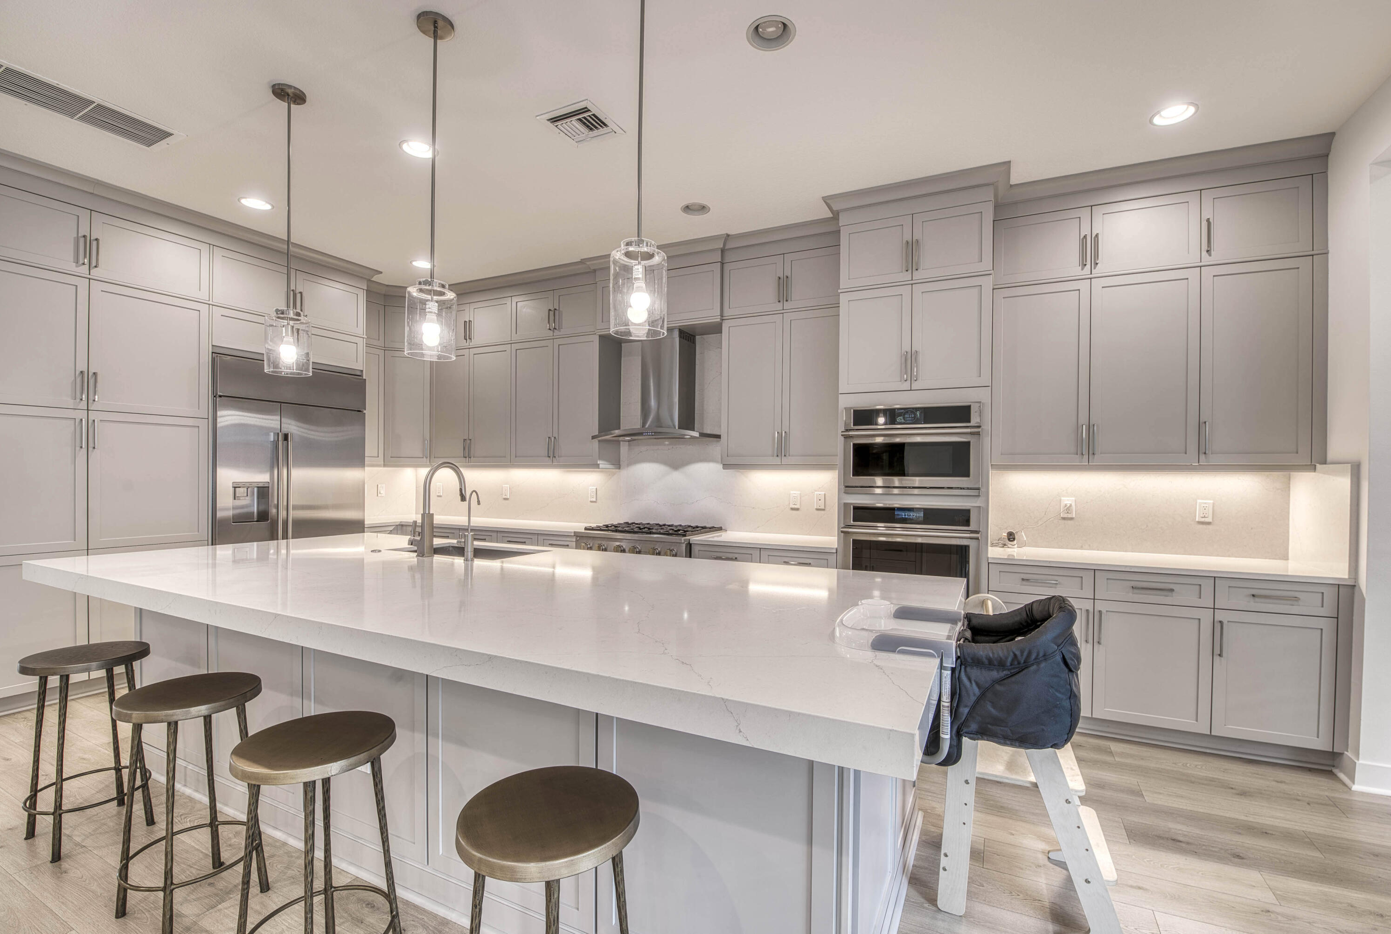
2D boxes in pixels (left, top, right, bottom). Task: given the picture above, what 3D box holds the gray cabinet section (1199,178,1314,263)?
[{"bbox_3d":[2.909,-1.257,3.109,0.432,0.383,0.330,0,0,25],"label":"gray cabinet section"}]

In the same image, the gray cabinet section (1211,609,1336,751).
[{"bbox_3d":[2.795,0.979,2.962,0.430,0.598,0.600,0,0,25],"label":"gray cabinet section"}]

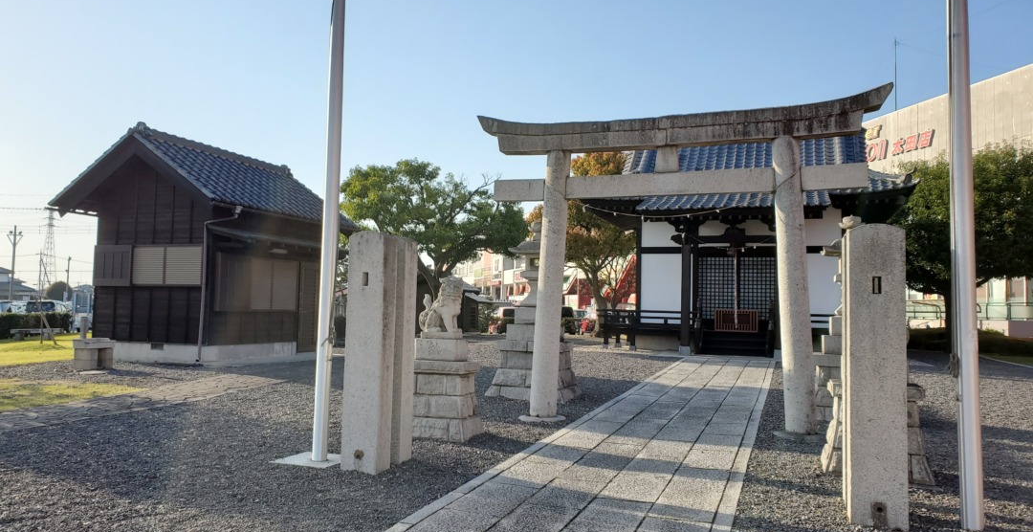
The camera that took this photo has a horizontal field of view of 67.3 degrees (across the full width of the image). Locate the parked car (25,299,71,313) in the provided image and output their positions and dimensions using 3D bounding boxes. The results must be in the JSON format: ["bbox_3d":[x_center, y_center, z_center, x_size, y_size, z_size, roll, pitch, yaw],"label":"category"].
[{"bbox_3d":[-23.400,2.500,38.800,1.690,1.550,4.100,3,-4,-23],"label":"parked car"}]

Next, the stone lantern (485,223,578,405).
[{"bbox_3d":[0.342,0.679,12.184,1.230,2.757,1.230,0,-4,20],"label":"stone lantern"}]

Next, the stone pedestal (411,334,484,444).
[{"bbox_3d":[-0.878,1.341,8.859,0.861,1.163,0.656,0,-4,20],"label":"stone pedestal"}]

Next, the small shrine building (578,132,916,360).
[{"bbox_3d":[6.559,-0.914,22.522,8.446,6.798,7.931,0,-4,20],"label":"small shrine building"}]

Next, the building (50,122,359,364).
[{"bbox_3d":[-7.703,-0.367,19.847,4.958,5.486,5.591,0,-4,21],"label":"building"}]

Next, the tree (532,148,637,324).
[{"bbox_3d":[2.700,-0.930,32.000,4.700,7.600,4.700,0,-4,20],"label":"tree"}]

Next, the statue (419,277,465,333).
[{"bbox_3d":[-0.855,0.442,8.920,0.560,0.640,0.320,0,-4,20],"label":"statue"}]

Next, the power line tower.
[{"bbox_3d":[-165.600,-2.500,275.000,6.300,38.700,5.800,4,-5,-31],"label":"power line tower"}]

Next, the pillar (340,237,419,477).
[{"bbox_3d":[-1.273,0.794,7.393,0.379,2.163,0.748,0,-4,20],"label":"pillar"}]

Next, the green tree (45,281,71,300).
[{"bbox_3d":[-50.200,3.770,85.000,2.900,4.300,2.900,4,-5,-31],"label":"green tree"}]

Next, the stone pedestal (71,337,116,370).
[{"bbox_3d":[-8.870,1.835,16.334,0.496,0.654,0.580,0,-4,20],"label":"stone pedestal"}]

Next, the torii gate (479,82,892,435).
[{"bbox_3d":[1.871,-0.083,9.804,5.150,4.090,0.500,0,-4,20],"label":"torii gate"}]

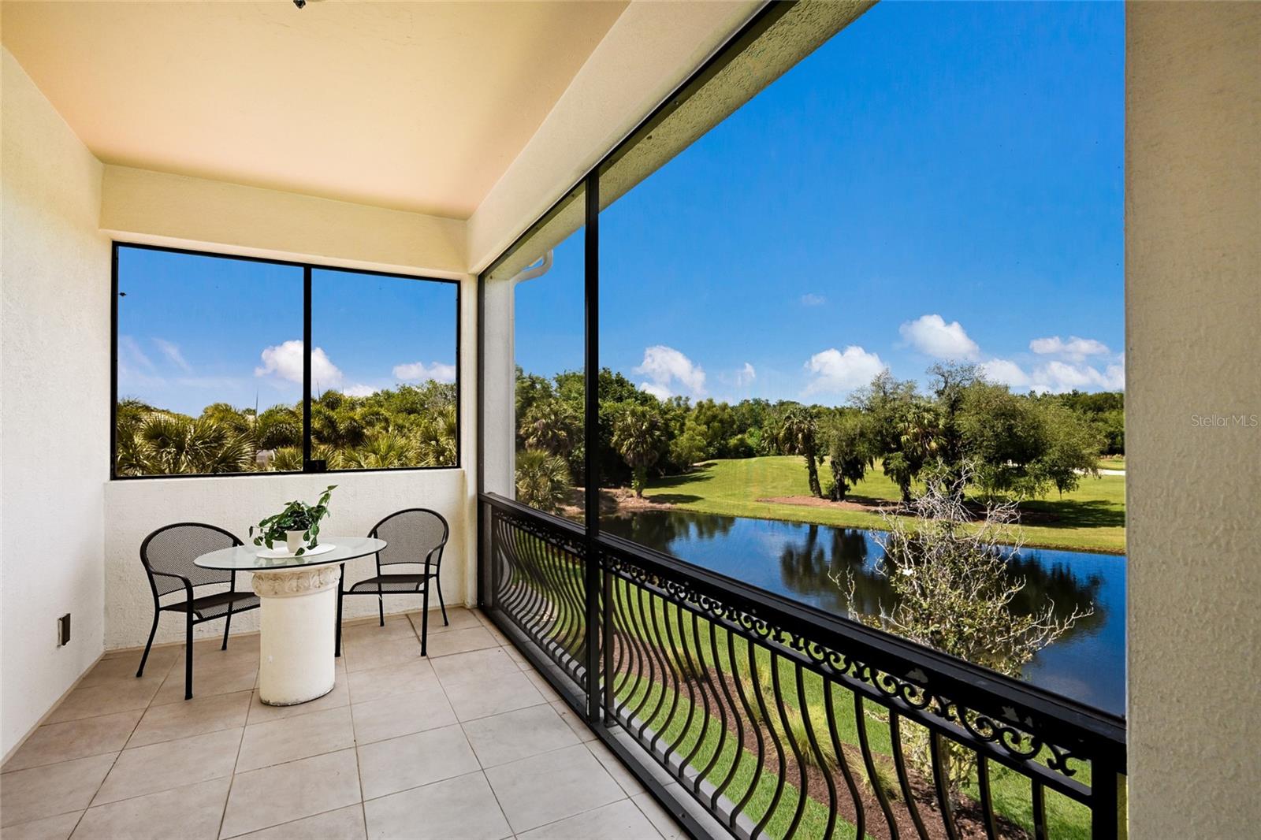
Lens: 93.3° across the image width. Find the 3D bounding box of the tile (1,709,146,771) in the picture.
[{"bbox_3d":[-2.570,1.499,2.775,0.410,0.012,0.447,0,0,-28],"label":"tile"}]

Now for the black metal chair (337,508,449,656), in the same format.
[{"bbox_3d":[-1.553,1.058,4.005,0.550,0.840,0.590,0,0,1],"label":"black metal chair"}]

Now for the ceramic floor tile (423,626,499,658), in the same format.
[{"bbox_3d":[-1.145,1.484,3.980,0.456,0.012,0.452,0,0,-28],"label":"ceramic floor tile"}]

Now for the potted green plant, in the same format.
[{"bbox_3d":[-1.783,0.522,3.156,0.420,0.360,0.370,0,0,-28],"label":"potted green plant"}]

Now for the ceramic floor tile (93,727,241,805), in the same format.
[{"bbox_3d":[-1.945,1.474,2.548,0.456,0.012,0.452,0,0,-28],"label":"ceramic floor tile"}]

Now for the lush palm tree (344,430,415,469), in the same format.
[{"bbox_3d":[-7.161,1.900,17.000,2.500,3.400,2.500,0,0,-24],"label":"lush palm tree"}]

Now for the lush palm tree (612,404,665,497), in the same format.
[{"bbox_3d":[0.556,2.154,42.000,3.800,6.500,3.800,0,0,0],"label":"lush palm tree"}]

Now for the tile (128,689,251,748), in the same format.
[{"bbox_3d":[-2.184,1.499,2.980,0.466,0.012,0.447,0,0,-28],"label":"tile"}]

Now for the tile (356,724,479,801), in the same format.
[{"bbox_3d":[-0.941,1.500,2.629,0.466,0.012,0.447,0,0,-28],"label":"tile"}]

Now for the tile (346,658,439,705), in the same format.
[{"bbox_3d":[-1.361,1.500,3.418,0.466,0.012,0.447,0,0,-28],"label":"tile"}]

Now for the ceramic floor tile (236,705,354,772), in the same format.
[{"bbox_3d":[-1.563,1.500,2.805,0.466,0.012,0.447,0,0,-28],"label":"ceramic floor tile"}]

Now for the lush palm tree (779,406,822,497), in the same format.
[{"bbox_3d":[11.991,2.223,42.000,3.200,6.400,3.200,0,0,0],"label":"lush palm tree"}]

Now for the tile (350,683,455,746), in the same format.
[{"bbox_3d":[-1.151,1.500,3.024,0.466,0.012,0.447,0,0,-28],"label":"tile"}]

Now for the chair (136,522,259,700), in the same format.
[{"bbox_3d":[-2.492,1.066,3.540,0.610,0.855,0.575,0,0,29],"label":"chair"}]

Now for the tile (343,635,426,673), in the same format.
[{"bbox_3d":[-1.551,1.482,3.765,0.456,0.012,0.452,0,0,-28],"label":"tile"}]

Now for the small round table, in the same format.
[{"bbox_3d":[-1.807,1.089,3.245,0.900,0.767,0.900,0,0,-28],"label":"small round table"}]

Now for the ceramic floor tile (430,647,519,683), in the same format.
[{"bbox_3d":[-0.936,1.482,3.586,0.456,0.012,0.452,0,0,-28],"label":"ceramic floor tile"}]

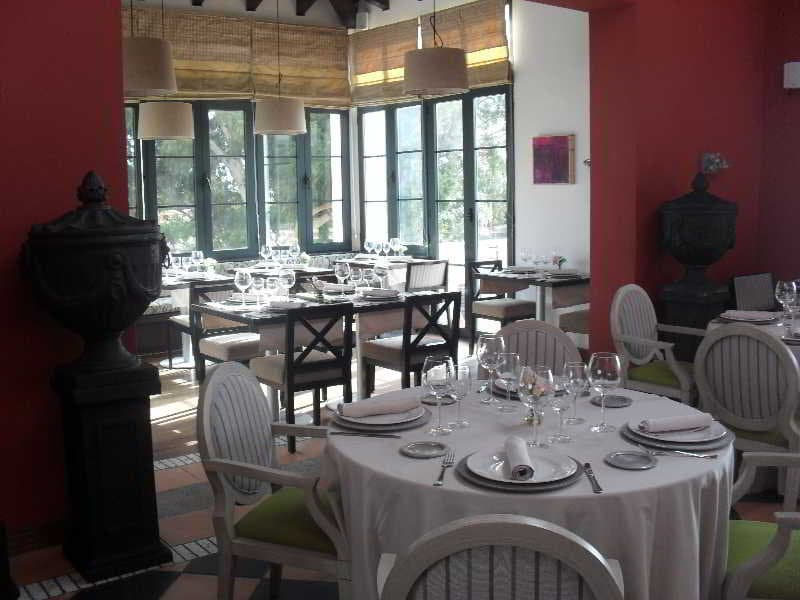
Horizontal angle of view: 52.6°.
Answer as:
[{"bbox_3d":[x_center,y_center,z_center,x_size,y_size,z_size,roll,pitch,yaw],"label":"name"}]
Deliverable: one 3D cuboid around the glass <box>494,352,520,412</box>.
[{"bbox_3d":[0.355,0.263,2.659,0.080,0.192,0.080,-1,8,0],"label":"glass"}]

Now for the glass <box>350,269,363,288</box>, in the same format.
[{"bbox_3d":[-0.311,-0.134,5.748,0.072,0.176,0.072,-1,8,0],"label":"glass"}]

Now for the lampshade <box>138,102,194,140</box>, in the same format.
[{"bbox_3d":[-2.006,-1.534,6.950,0.480,0.290,0.480,-1,8,0],"label":"lampshade"}]

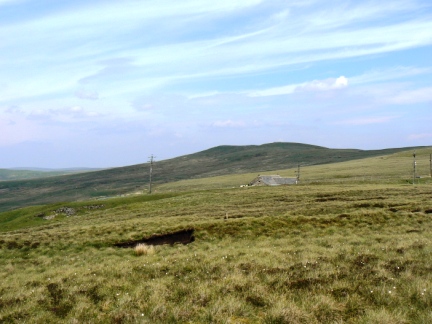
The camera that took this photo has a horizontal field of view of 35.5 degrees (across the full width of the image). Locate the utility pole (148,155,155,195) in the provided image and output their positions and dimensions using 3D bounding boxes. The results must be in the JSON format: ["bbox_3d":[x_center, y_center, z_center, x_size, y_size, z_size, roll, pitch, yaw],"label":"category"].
[{"bbox_3d":[-13.147,2.560,138.000,1.400,8.150,0.300,2,-1,-6],"label":"utility pole"}]

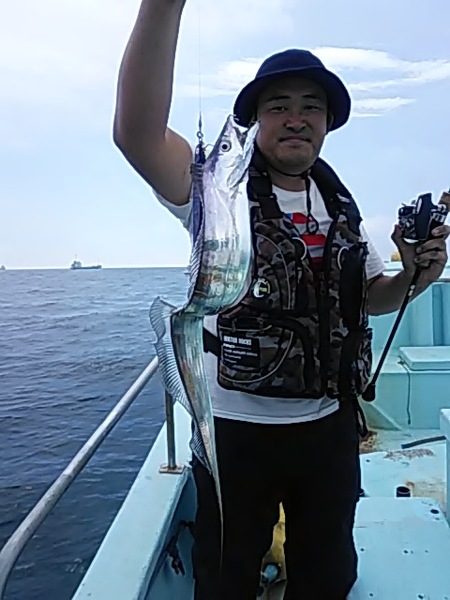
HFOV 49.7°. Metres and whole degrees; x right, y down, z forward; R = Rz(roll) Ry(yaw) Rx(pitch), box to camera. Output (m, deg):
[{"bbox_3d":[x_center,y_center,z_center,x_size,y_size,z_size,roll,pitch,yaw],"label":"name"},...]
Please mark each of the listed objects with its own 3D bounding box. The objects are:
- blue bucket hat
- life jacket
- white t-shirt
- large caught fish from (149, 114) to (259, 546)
[{"bbox_3d":[0.156,-0.492,1.140,0.275,0.155,0.295,-1,-5,3],"label":"blue bucket hat"},{"bbox_3d":[0.153,-0.070,1.165,0.410,0.570,0.290,-2,4,-16],"label":"life jacket"},{"bbox_3d":[0.107,-0.028,1.165,0.540,0.600,0.330,-2,4,-14],"label":"white t-shirt"},{"bbox_3d":[-0.040,0.055,0.880,0.200,0.790,0.150,-1,4,0],"label":"large caught fish"}]

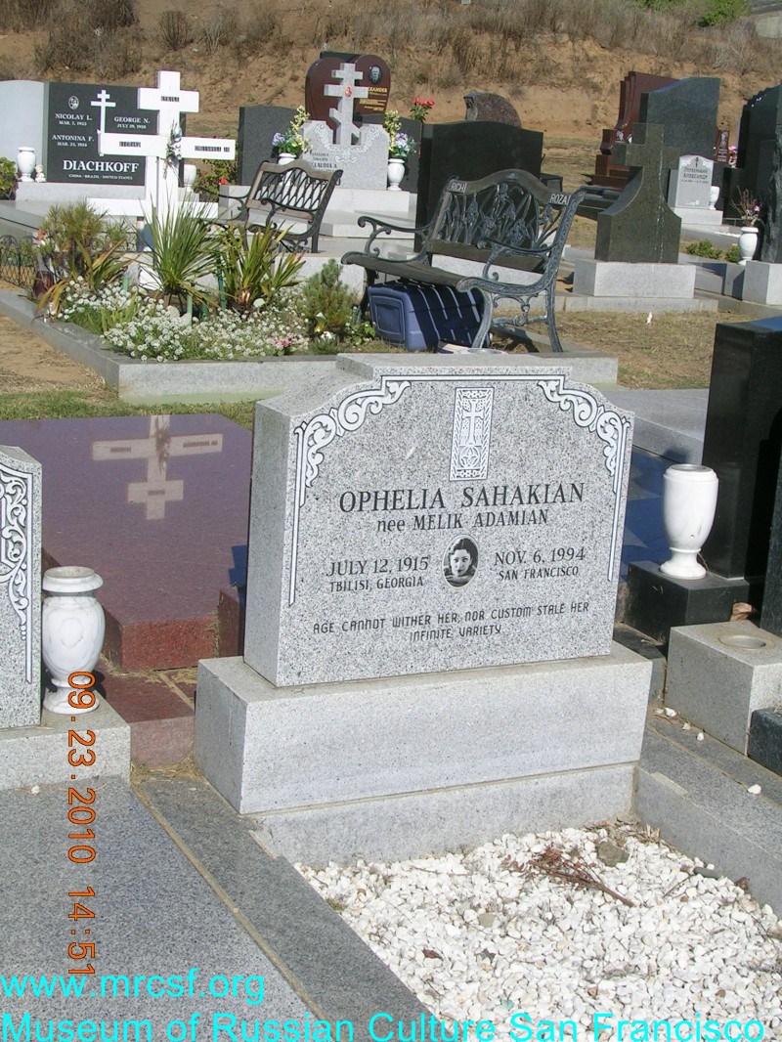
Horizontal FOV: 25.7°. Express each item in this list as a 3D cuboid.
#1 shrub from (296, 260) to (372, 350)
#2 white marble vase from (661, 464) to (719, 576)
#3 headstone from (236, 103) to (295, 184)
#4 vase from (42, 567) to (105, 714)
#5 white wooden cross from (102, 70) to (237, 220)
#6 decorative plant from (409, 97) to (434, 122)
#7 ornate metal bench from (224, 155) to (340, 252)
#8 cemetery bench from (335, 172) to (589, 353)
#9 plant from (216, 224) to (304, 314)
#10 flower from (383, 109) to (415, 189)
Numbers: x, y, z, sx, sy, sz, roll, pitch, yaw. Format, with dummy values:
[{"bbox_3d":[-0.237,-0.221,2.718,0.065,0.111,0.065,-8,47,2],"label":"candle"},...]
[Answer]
[{"bbox_3d":[-0.283,-1.077,8.500,0.390,0.460,0.370,4,13,-1],"label":"shrub"},{"bbox_3d":[0.721,0.001,4.153,0.133,0.262,0.133,4,13,-1],"label":"white marble vase"},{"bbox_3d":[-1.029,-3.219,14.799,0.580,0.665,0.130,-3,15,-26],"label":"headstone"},{"bbox_3d":[-0.626,0.234,3.376,0.122,0.273,0.122,-3,14,-27],"label":"vase"},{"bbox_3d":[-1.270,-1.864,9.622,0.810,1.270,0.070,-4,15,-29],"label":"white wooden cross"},{"bbox_3d":[0.275,-3.673,15.300,0.200,0.230,0.200,-3,15,-26],"label":"decorative plant"},{"bbox_3d":[-0.947,-2.154,12.270,0.670,0.860,1.280,-3,15,-27],"label":"ornate metal bench"},{"bbox_3d":[0.347,-1.385,8.925,0.680,0.880,1.280,-3,15,-27],"label":"cemetery bench"},{"bbox_3d":[-0.720,-1.395,9.400,0.420,0.490,0.400,-3,15,-26],"label":"plant"},{"bbox_3d":[0.068,-3.026,14.000,0.220,0.660,0.220,4,13,-1],"label":"flower"}]

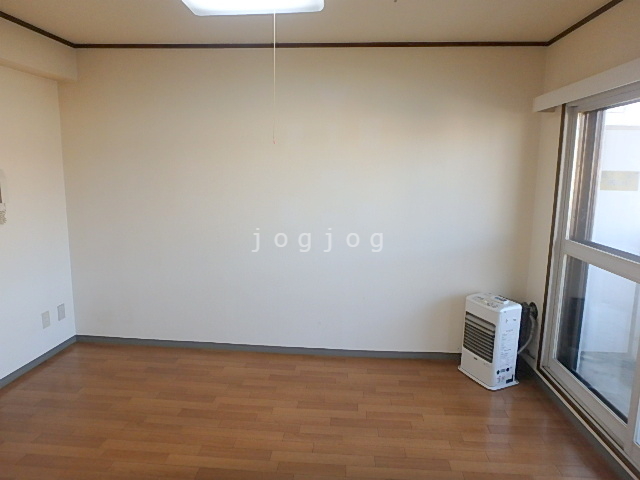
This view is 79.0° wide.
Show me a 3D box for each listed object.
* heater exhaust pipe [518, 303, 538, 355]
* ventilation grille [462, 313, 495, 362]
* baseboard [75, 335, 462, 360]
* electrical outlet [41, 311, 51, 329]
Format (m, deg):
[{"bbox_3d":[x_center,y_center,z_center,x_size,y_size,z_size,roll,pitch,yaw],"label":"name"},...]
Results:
[{"bbox_3d":[1.470,0.639,2.837,0.150,0.360,0.160,2,9,4],"label":"heater exhaust pipe"},{"bbox_3d":[1.145,0.690,2.777,0.030,0.272,0.292,-2,9,-19],"label":"ventilation grille"},{"bbox_3d":[-0.361,0.902,3.207,3.450,0.064,0.015,2,9,4],"label":"baseboard"},{"bbox_3d":[-2.094,0.615,2.978,0.010,0.120,0.070,2,9,4],"label":"electrical outlet"}]

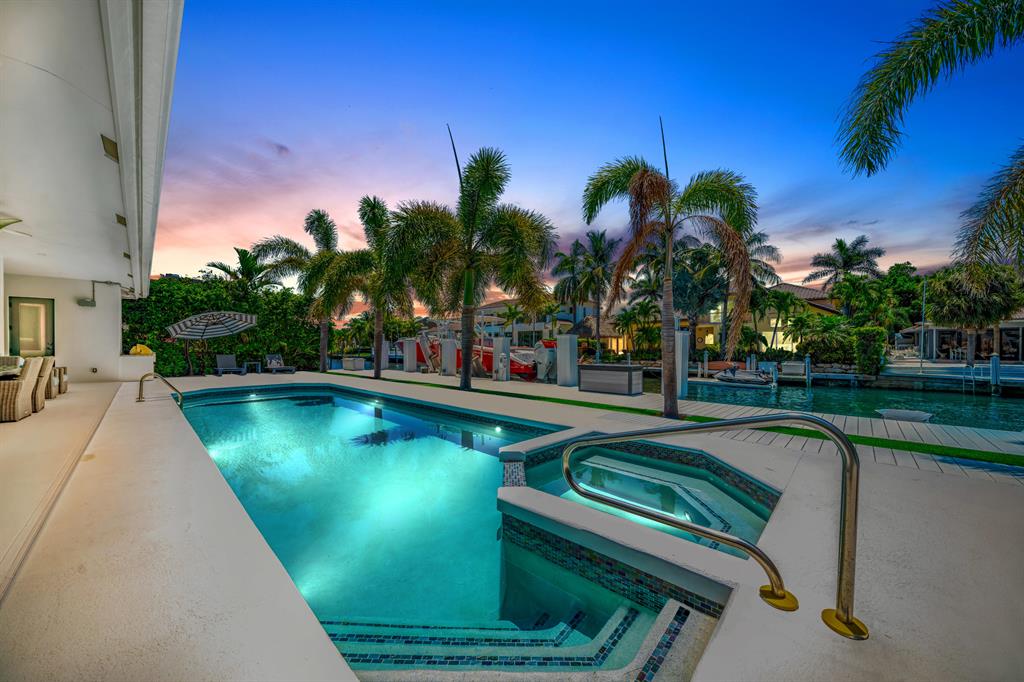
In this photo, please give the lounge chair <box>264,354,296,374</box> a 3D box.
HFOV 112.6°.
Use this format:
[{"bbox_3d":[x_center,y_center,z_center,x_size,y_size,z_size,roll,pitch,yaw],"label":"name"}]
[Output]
[{"bbox_3d":[-10.200,1.010,15.000,0.720,0.800,1.750,1,-1,-44],"label":"lounge chair"}]

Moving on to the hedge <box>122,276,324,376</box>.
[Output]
[{"bbox_3d":[-11.800,-0.450,14.650,6.900,3.750,1.500,1,-1,-44],"label":"hedge"}]

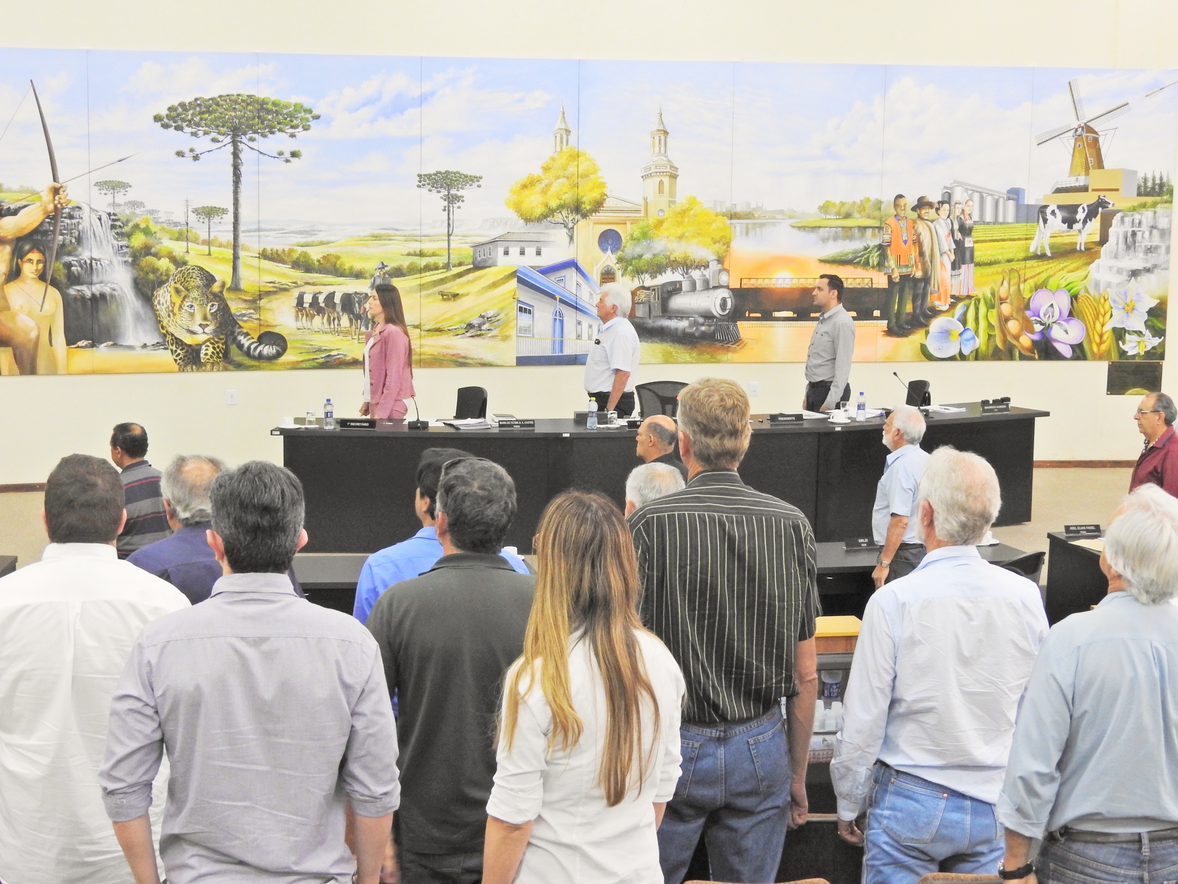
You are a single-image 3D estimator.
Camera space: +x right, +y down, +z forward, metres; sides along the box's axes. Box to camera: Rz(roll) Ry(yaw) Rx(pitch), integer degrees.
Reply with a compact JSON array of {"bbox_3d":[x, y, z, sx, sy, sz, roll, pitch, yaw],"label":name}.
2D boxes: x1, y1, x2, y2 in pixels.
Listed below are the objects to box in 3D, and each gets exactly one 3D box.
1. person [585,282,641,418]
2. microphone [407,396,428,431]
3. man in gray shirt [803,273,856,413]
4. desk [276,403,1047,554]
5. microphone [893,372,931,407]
[{"bbox_3d":[0.170,-0.277,15.623,0.360,1.686,0.500,-1,10,-10],"label":"person"},{"bbox_3d":[-1.142,-0.204,14.757,0.135,0.200,0.210,0,10,-6],"label":"microphone"},{"bbox_3d":[1.740,-0.353,16.083,0.350,1.733,0.500,-1,10,-13],"label":"man in gray shirt"},{"bbox_3d":[0.585,0.242,15.254,5.500,0.800,0.900,-1,10,-14],"label":"desk"},{"bbox_3d":[2.296,-0.346,15.656,0.150,0.280,0.260,-5,11,-33],"label":"microphone"}]

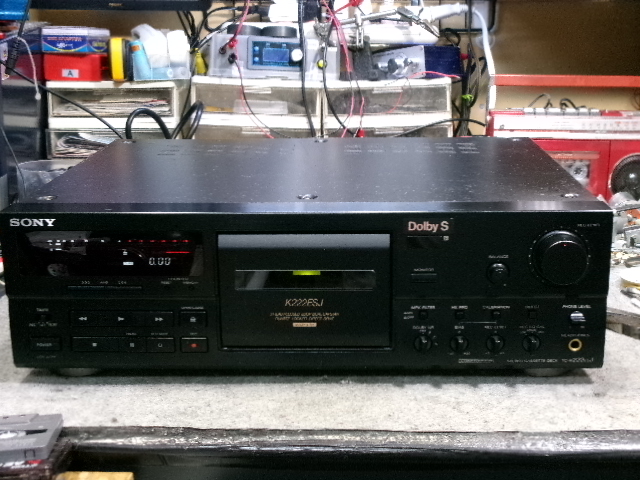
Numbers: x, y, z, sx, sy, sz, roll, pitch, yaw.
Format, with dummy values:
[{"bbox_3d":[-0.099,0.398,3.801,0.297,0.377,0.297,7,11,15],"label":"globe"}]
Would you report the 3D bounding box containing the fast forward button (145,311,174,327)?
[{"bbox_3d":[-0.116,0.056,0.709,0.021,0.011,0.006,0,14,2],"label":"fast forward button"}]

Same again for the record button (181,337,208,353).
[{"bbox_3d":[-0.091,0.075,0.713,0.019,0.011,0.006,0,14,2],"label":"record button"}]

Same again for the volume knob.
[{"bbox_3d":[0.168,0.014,0.678,0.038,0.038,0.018,0,14,2],"label":"volume knob"}]

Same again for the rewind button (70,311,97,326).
[{"bbox_3d":[-0.171,0.057,0.712,0.017,0.011,0.006,0,14,2],"label":"rewind button"}]

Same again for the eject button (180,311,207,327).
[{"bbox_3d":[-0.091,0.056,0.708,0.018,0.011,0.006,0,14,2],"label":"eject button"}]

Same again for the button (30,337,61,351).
[{"bbox_3d":[-0.201,0.075,0.718,0.021,0.010,0.006,0,14,2],"label":"button"}]

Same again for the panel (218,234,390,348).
[{"bbox_3d":[-0.010,0.036,0.703,0.121,0.084,0.012,0,14,2],"label":"panel"}]

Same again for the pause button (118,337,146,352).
[{"bbox_3d":[-0.137,0.076,0.715,0.019,0.011,0.006,0,14,2],"label":"pause button"}]

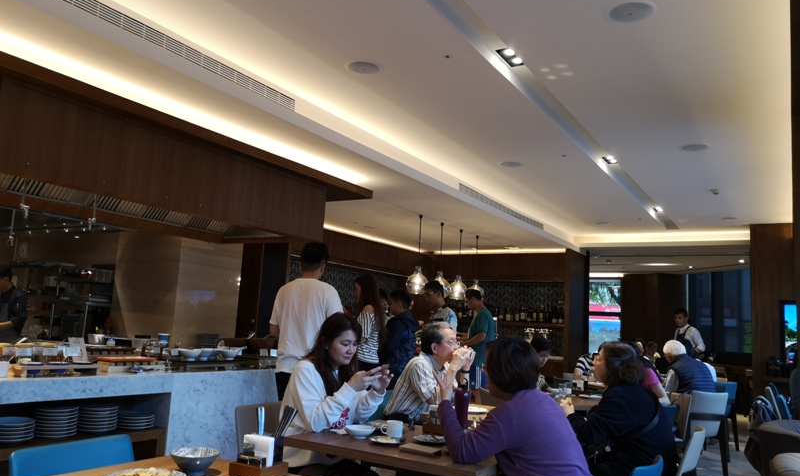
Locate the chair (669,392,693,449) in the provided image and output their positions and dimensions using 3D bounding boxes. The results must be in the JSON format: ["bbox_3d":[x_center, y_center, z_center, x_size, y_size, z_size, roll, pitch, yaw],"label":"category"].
[{"bbox_3d":[2.208,1.770,5.541,0.550,0.790,0.470,5,-8,-9],"label":"chair"}]

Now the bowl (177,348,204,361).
[{"bbox_3d":[-1.419,0.798,4.238,0.168,0.076,0.168,3,-9,0],"label":"bowl"}]

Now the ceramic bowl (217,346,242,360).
[{"bbox_3d":[-1.263,0.868,4.650,0.175,0.080,0.175,3,-8,0],"label":"ceramic bowl"}]

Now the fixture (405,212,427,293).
[{"bbox_3d":[0.212,0.189,7.153,0.238,0.917,0.238,3,-9,0],"label":"fixture"}]

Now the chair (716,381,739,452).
[{"bbox_3d":[3.753,2.151,7.663,0.470,0.790,0.550,6,-8,-20],"label":"chair"}]

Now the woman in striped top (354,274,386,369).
[{"bbox_3d":[-0.284,1.088,4.580,0.304,1.654,0.426,2,-9,10],"label":"woman in striped top"}]

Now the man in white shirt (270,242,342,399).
[{"bbox_3d":[-0.610,0.905,3.954,0.500,1.750,0.380,3,-8,5],"label":"man in white shirt"}]

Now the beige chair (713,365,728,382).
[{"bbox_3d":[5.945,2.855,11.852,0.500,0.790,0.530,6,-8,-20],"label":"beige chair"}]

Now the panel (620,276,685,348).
[{"bbox_3d":[4.886,2.004,11.942,1.137,2.578,0.355,-2,-10,33],"label":"panel"}]

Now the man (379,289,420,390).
[{"bbox_3d":[-0.039,1.314,6.171,0.380,1.610,0.450,0,-8,22],"label":"man"}]

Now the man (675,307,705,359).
[{"bbox_3d":[4.105,1.870,8.851,0.380,1.710,0.500,7,-9,-27],"label":"man"}]

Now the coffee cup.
[{"bbox_3d":[-0.031,0.878,2.873,0.103,0.075,0.078,3,-8,0],"label":"coffee cup"}]

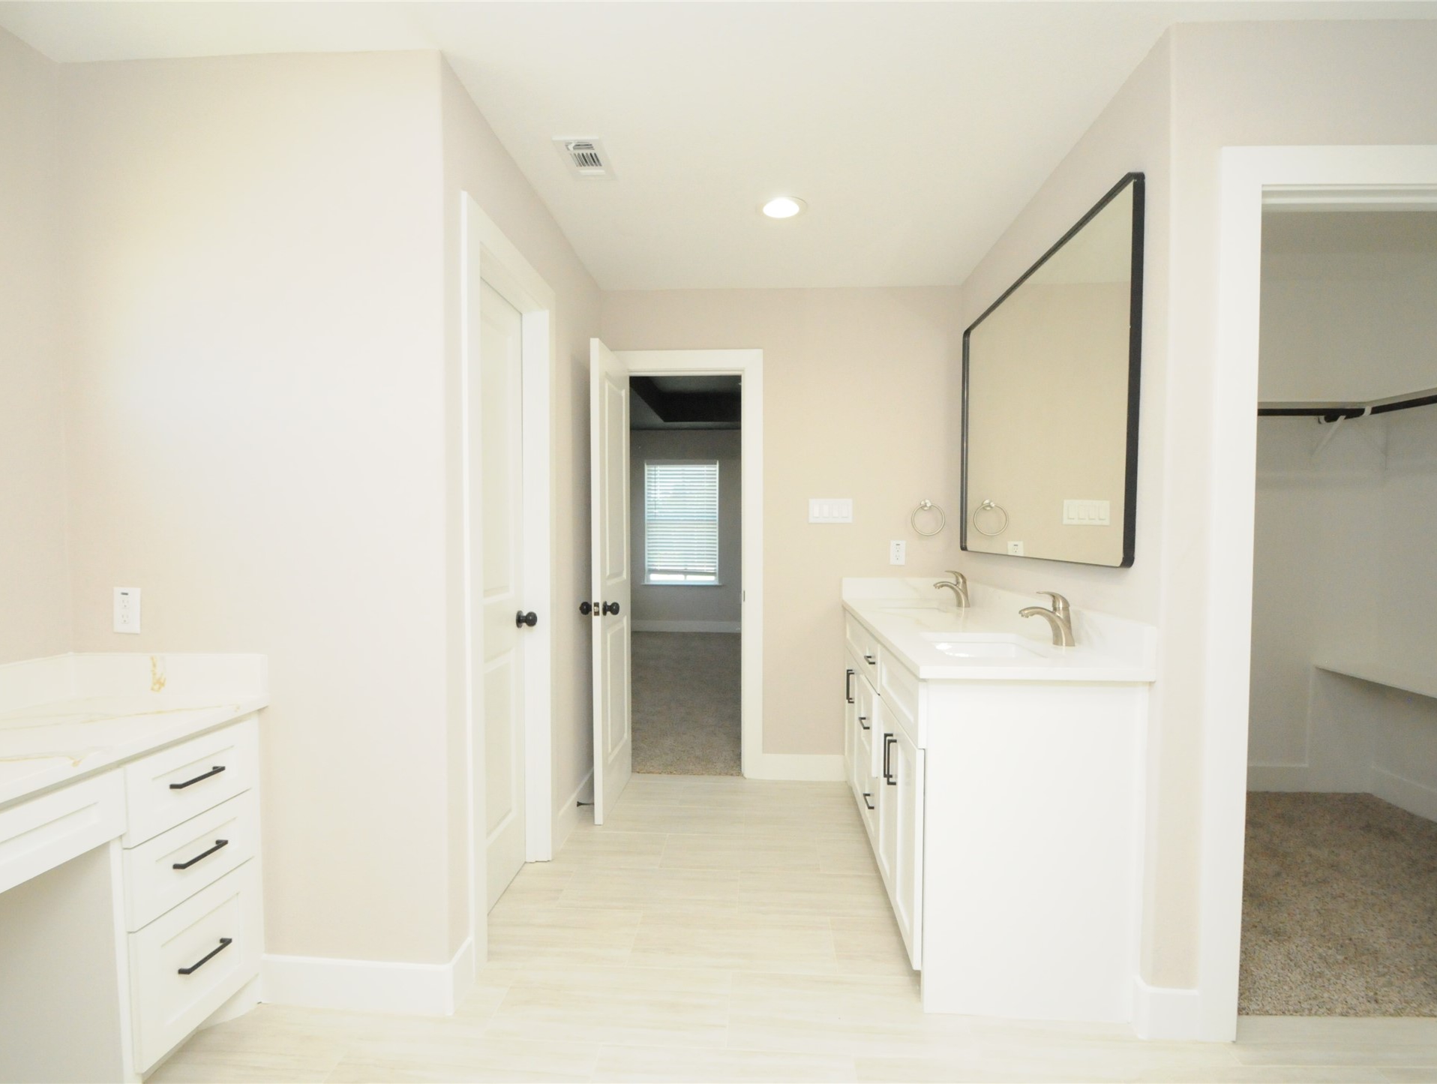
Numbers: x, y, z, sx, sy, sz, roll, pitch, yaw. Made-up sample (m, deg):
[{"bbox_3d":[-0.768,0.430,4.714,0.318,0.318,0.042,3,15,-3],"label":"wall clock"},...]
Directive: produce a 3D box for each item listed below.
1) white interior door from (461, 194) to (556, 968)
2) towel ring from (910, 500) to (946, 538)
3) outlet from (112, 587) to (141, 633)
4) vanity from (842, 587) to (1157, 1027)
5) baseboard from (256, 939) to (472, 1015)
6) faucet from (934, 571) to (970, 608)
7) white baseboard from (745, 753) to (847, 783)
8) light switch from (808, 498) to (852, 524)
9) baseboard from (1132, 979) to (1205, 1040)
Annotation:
[{"bbox_3d":[-0.709,0.137,2.237,0.120,2.154,0.763,0,2,3],"label":"white interior door"},{"bbox_3d":[1.018,-0.113,3.293,0.165,0.180,0.070,0,1,3],"label":"towel ring"},{"bbox_3d":[-1.556,0.181,1.783,0.076,0.122,0.009,0,1,3],"label":"outlet"},{"bbox_3d":[0.836,0.748,2.523,0.561,0.912,1.667,0,1,3],"label":"vanity"},{"bbox_3d":[-0.941,1.150,1.820,0.526,0.128,0.120,0,1,3],"label":"baseboard"},{"bbox_3d":[1.018,0.204,2.964,0.158,0.154,0.052,0,1,3],"label":"faucet"},{"bbox_3d":[0.395,1.115,3.376,0.455,0.130,0.017,0,1,3],"label":"white baseboard"},{"bbox_3d":[0.555,-0.152,3.350,0.216,0.123,0.010,0,1,3],"label":"light switch"},{"bbox_3d":[1.117,1.161,1.696,0.140,0.130,0.053,0,1,3],"label":"baseboard"}]

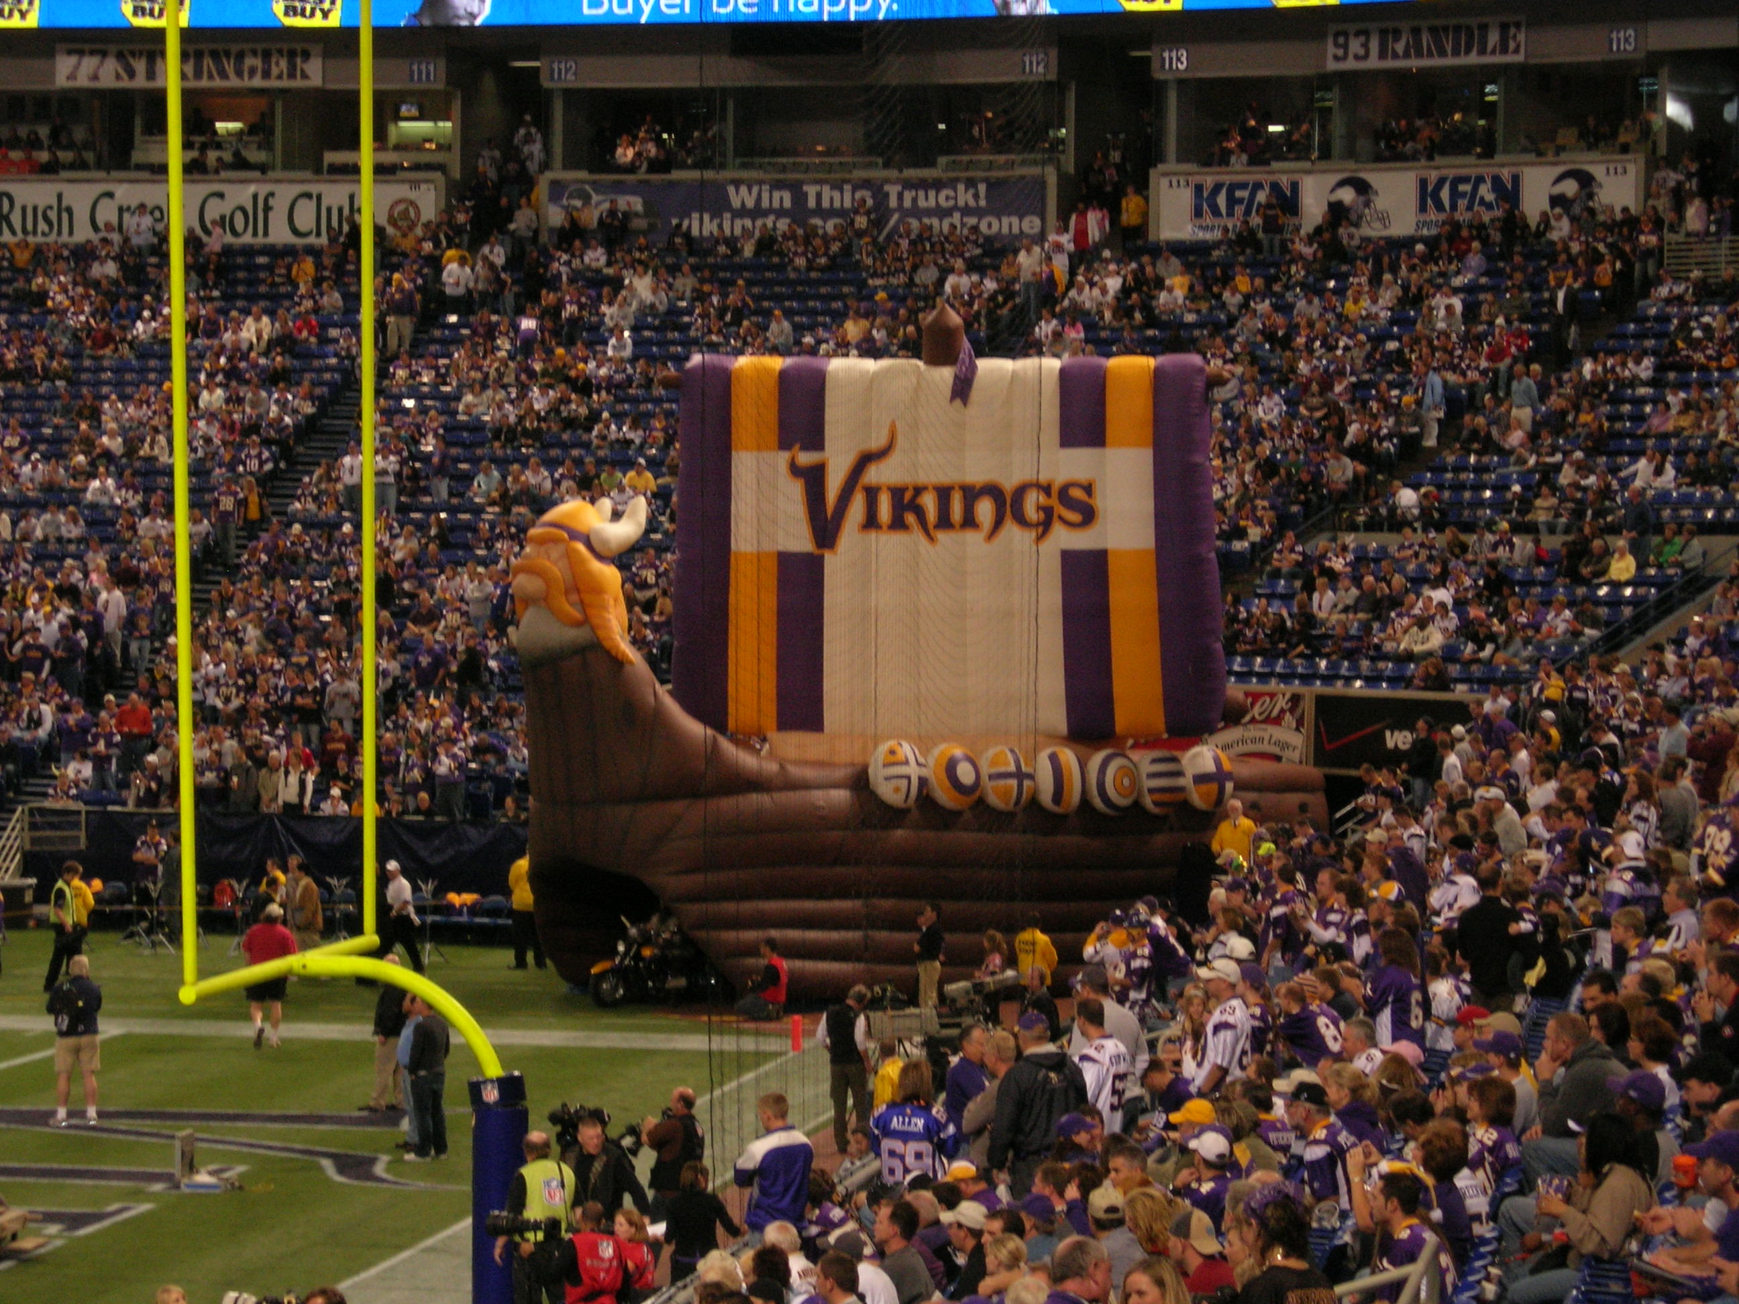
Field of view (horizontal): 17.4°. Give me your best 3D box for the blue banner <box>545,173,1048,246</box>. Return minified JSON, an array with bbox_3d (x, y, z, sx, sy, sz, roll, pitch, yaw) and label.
[{"bbox_3d":[-1.549,-9.440,121.000,11.400,1.570,0.120,1,1,18],"label":"blue banner"}]

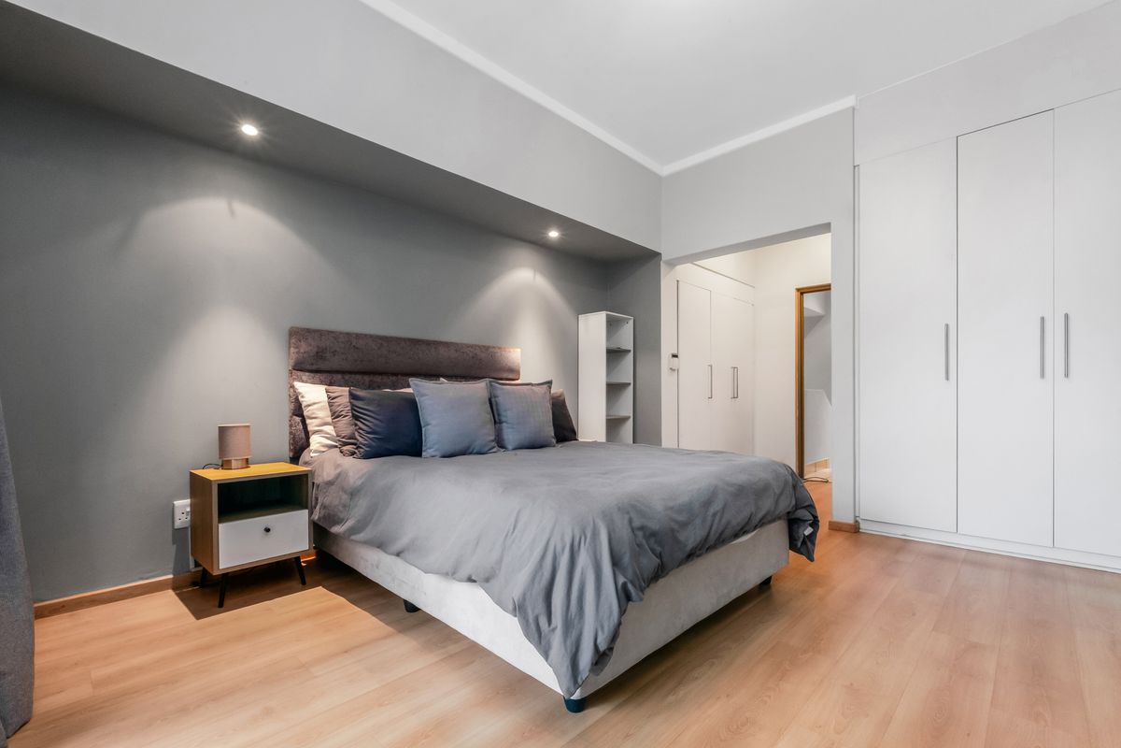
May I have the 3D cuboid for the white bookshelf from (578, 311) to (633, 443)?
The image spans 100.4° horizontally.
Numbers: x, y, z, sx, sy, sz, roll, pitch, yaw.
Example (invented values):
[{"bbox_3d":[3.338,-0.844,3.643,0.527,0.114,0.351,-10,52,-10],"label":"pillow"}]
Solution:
[{"bbox_3d":[0.407,0.283,4.110,0.310,1.570,0.378,-1,-3,45],"label":"white bookshelf"}]

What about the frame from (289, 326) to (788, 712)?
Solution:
[{"bbox_3d":[-0.141,0.390,2.516,1.920,1.250,1.670,-1,-3,45],"label":"frame"}]

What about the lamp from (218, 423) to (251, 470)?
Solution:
[{"bbox_3d":[-1.591,0.347,2.286,0.137,0.218,0.137,-1,-2,41],"label":"lamp"}]

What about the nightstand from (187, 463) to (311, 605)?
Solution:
[{"bbox_3d":[-1.456,0.723,2.199,0.370,0.537,0.392,-1,-2,41],"label":"nightstand"}]

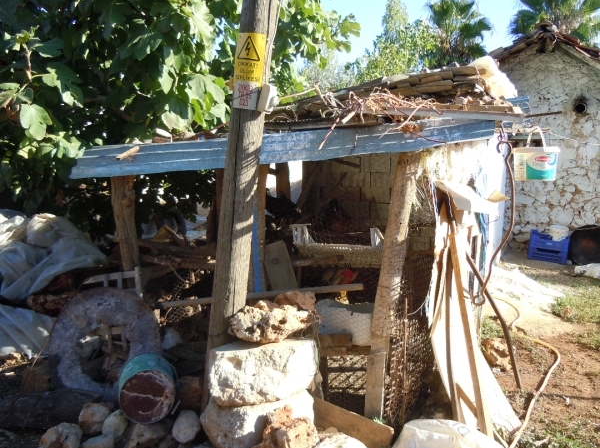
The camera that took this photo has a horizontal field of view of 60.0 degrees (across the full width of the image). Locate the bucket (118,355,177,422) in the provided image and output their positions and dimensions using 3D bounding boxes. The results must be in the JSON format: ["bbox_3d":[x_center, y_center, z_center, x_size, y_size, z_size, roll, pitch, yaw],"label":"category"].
[{"bbox_3d":[-0.816,0.878,2.785,0.300,0.300,0.285,-3,3,-17],"label":"bucket"}]

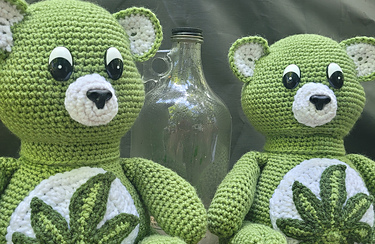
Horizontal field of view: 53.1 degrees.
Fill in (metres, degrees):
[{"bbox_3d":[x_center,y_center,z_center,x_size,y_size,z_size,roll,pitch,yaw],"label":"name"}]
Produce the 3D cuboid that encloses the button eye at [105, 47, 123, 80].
[{"bbox_3d":[-0.061,-0.049,0.312,0.019,0.027,0.008,-1,2,-42],"label":"button eye"}]

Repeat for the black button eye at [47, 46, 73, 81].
[{"bbox_3d":[-0.100,-0.046,0.297,0.019,0.027,0.008,2,0,-15],"label":"black button eye"}]

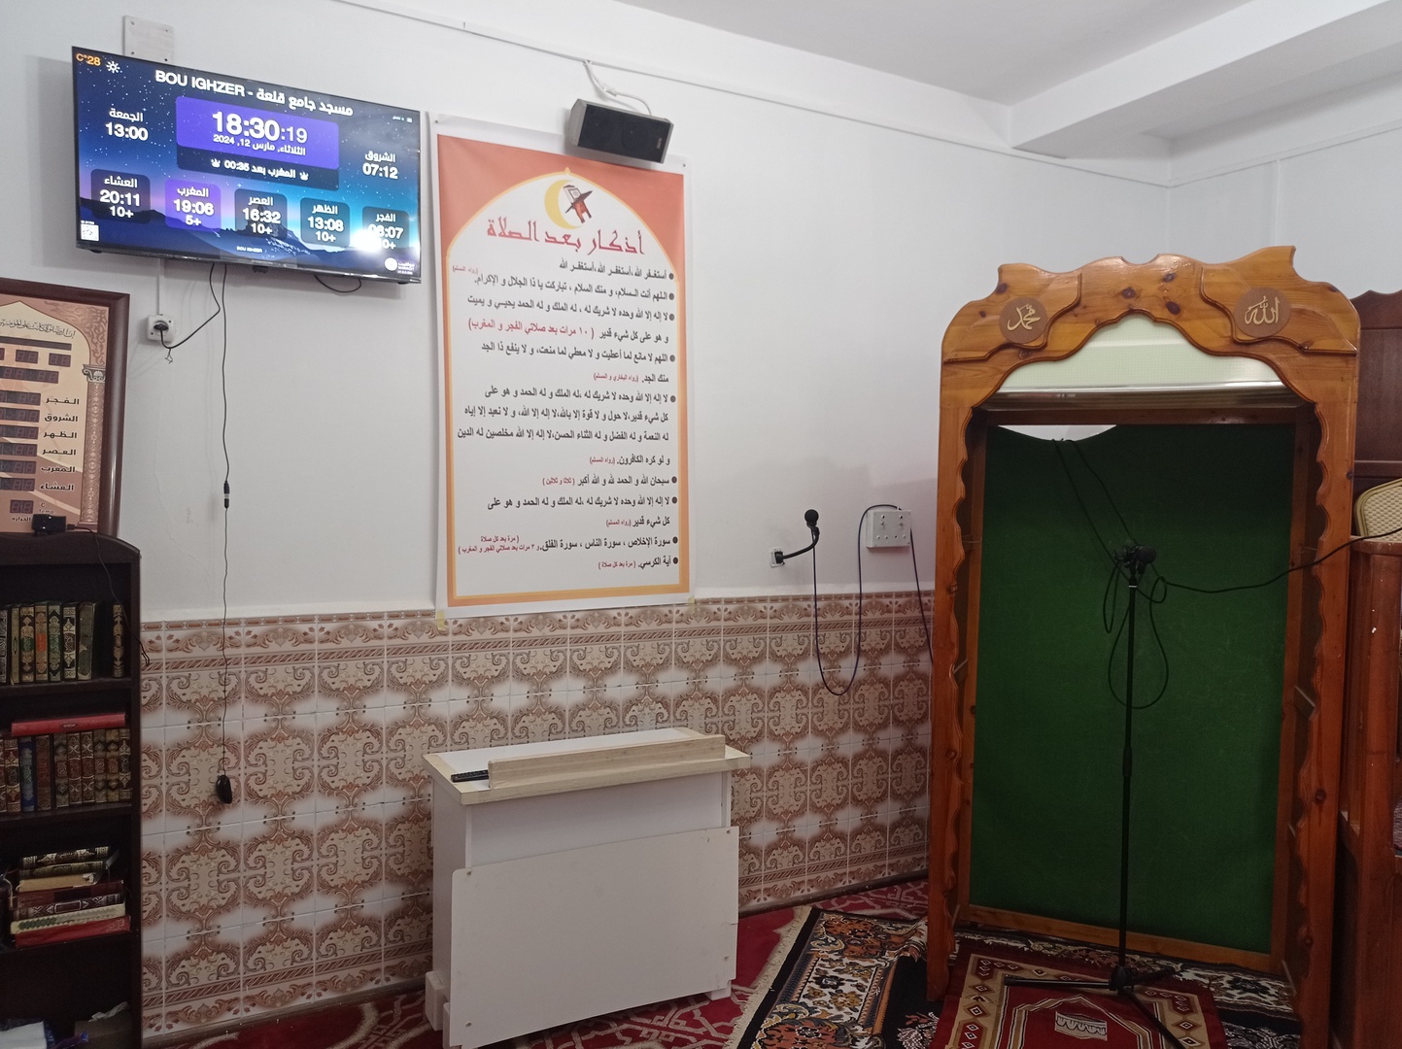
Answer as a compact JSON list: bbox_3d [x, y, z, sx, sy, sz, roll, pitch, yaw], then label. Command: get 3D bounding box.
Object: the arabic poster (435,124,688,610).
[{"bbox_3d":[-0.430,-0.494,3.768,0.945,1.560,0.020,0,2,-32],"label":"arabic poster"}]

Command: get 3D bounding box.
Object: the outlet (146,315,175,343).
[{"bbox_3d":[-1.479,-0.535,3.103,0.070,0.075,0.040,0,2,-32],"label":"outlet"}]

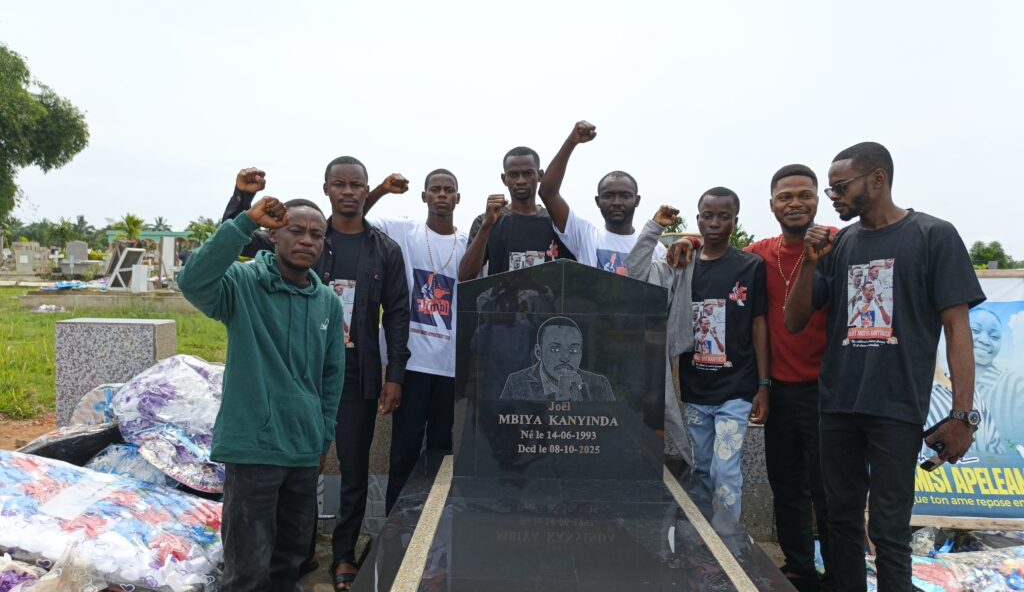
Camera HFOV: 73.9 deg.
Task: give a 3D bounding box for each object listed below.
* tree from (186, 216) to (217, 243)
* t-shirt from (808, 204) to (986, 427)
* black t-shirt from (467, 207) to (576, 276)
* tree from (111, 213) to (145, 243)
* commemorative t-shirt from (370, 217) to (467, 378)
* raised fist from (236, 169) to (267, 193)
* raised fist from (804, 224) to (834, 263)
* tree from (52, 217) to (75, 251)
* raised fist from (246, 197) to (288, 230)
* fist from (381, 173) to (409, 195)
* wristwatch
[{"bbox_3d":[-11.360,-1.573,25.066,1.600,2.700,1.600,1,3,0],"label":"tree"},{"bbox_3d":[1.286,0.065,2.270,0.550,0.680,0.320,4,4,43],"label":"t-shirt"},{"bbox_3d":[0.047,-0.043,3.060,0.520,0.730,0.280,1,3,-2],"label":"black t-shirt"},{"bbox_3d":[-18.107,-2.258,32.090,1.600,3.343,1.600,1,3,0],"label":"tree"},{"bbox_3d":[-0.426,0.012,3.200,0.540,0.760,0.280,1,3,-7],"label":"commemorative t-shirt"},{"bbox_3d":[-1.041,-0.458,2.720,0.110,0.105,0.095,0,3,-23],"label":"raised fist"},{"bbox_3d":[0.991,-0.170,2.200,0.100,0.120,0.100,2,3,21],"label":"raised fist"},{"bbox_3d":[-23.753,-2.545,36.090,1.600,3.327,1.600,1,3,0],"label":"tree"},{"bbox_3d":[-0.765,-0.258,2.130,0.130,0.105,0.100,0,3,-14],"label":"raised fist"},{"bbox_3d":[-0.539,-0.516,3.120,0.110,0.100,0.095,0,3,-21],"label":"fist"},{"bbox_3d":[1.430,0.392,2.150,0.078,0.050,0.070,1,3,-9],"label":"wristwatch"}]

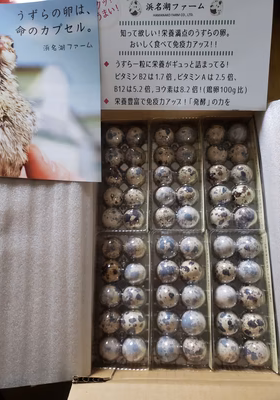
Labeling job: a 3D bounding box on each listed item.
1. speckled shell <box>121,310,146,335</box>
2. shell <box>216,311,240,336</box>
[{"bbox_3d":[-0.008,0.142,0.349,0.026,0.032,0.026,-1,75,4],"label":"speckled shell"},{"bbox_3d":[0.099,0.138,0.337,0.026,0.032,0.026,-1,74,5],"label":"shell"}]

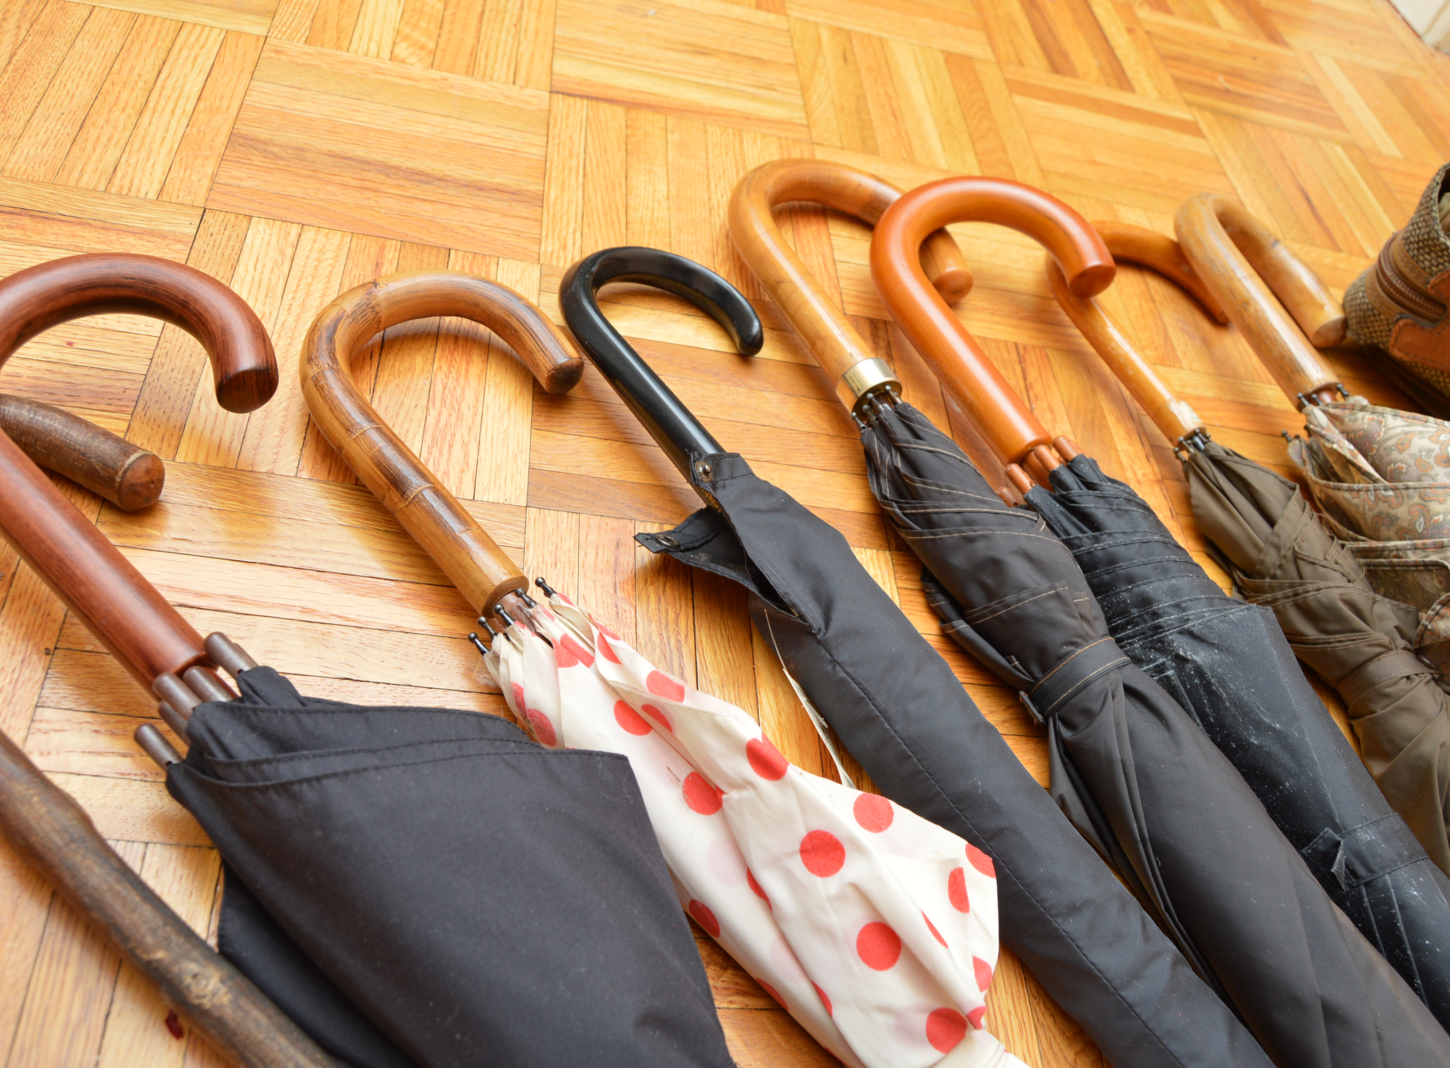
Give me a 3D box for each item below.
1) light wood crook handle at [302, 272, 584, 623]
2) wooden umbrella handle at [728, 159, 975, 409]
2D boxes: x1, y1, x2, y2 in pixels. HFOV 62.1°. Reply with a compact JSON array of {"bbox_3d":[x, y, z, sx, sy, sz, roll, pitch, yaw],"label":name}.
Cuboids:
[{"bbox_3d":[-0.102,-0.051,0.508,0.124,0.021,0.174,-27,63,-39],"label":"light wood crook handle"},{"bbox_3d":[0.076,-0.141,0.642,0.135,0.025,0.183,-13,56,-30],"label":"wooden umbrella handle"}]

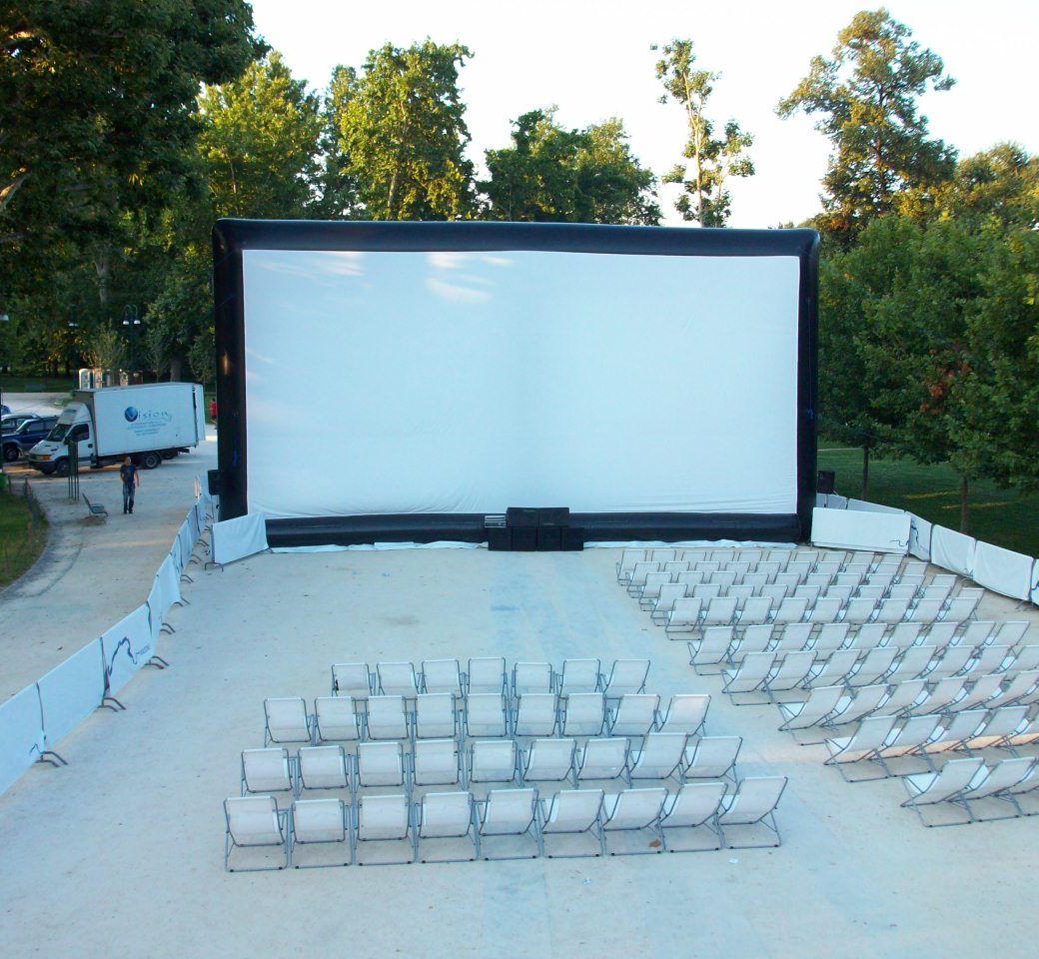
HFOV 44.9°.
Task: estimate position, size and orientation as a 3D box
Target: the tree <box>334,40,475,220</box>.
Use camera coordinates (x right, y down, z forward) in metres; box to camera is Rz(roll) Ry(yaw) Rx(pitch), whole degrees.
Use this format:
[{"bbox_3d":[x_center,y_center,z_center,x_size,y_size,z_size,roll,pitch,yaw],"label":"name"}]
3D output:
[{"bbox_3d":[-5.836,-11.810,64.103,7.800,20.400,7.800,0,6,0],"label":"tree"}]

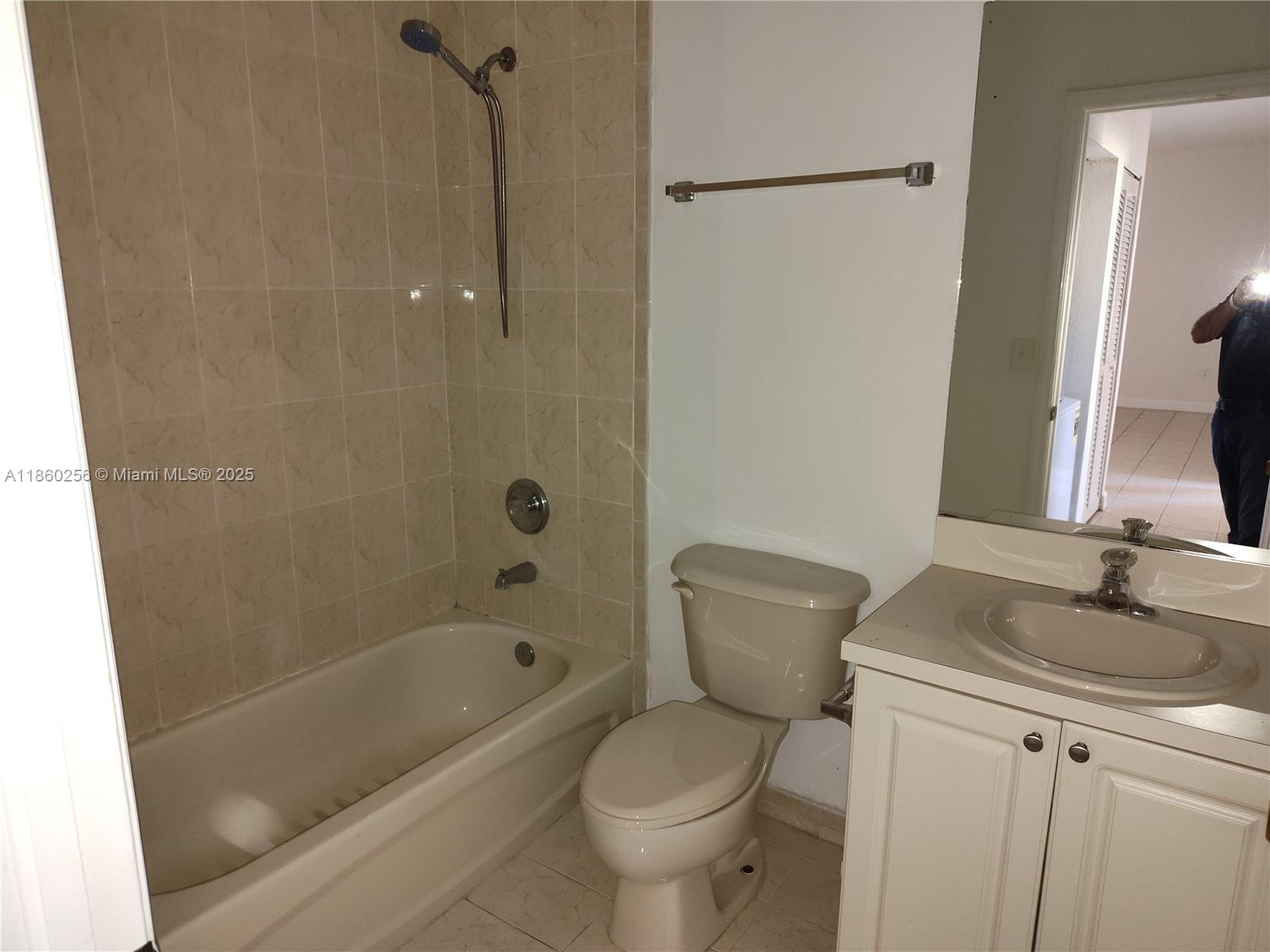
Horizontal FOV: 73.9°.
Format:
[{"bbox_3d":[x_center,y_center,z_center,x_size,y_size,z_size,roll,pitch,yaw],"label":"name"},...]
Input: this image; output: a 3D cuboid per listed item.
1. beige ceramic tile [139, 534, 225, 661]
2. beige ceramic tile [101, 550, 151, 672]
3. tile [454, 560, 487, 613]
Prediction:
[{"bbox_3d":[-1.149,0.302,2.160,0.010,0.302,0.200,9,15,34],"label":"beige ceramic tile"},{"bbox_3d":[-1.268,0.341,2.006,0.010,0.304,0.201,9,15,34],"label":"beige ceramic tile"},{"bbox_3d":[-0.563,0.380,2.909,0.144,0.168,0.010,9,16,34],"label":"tile"}]

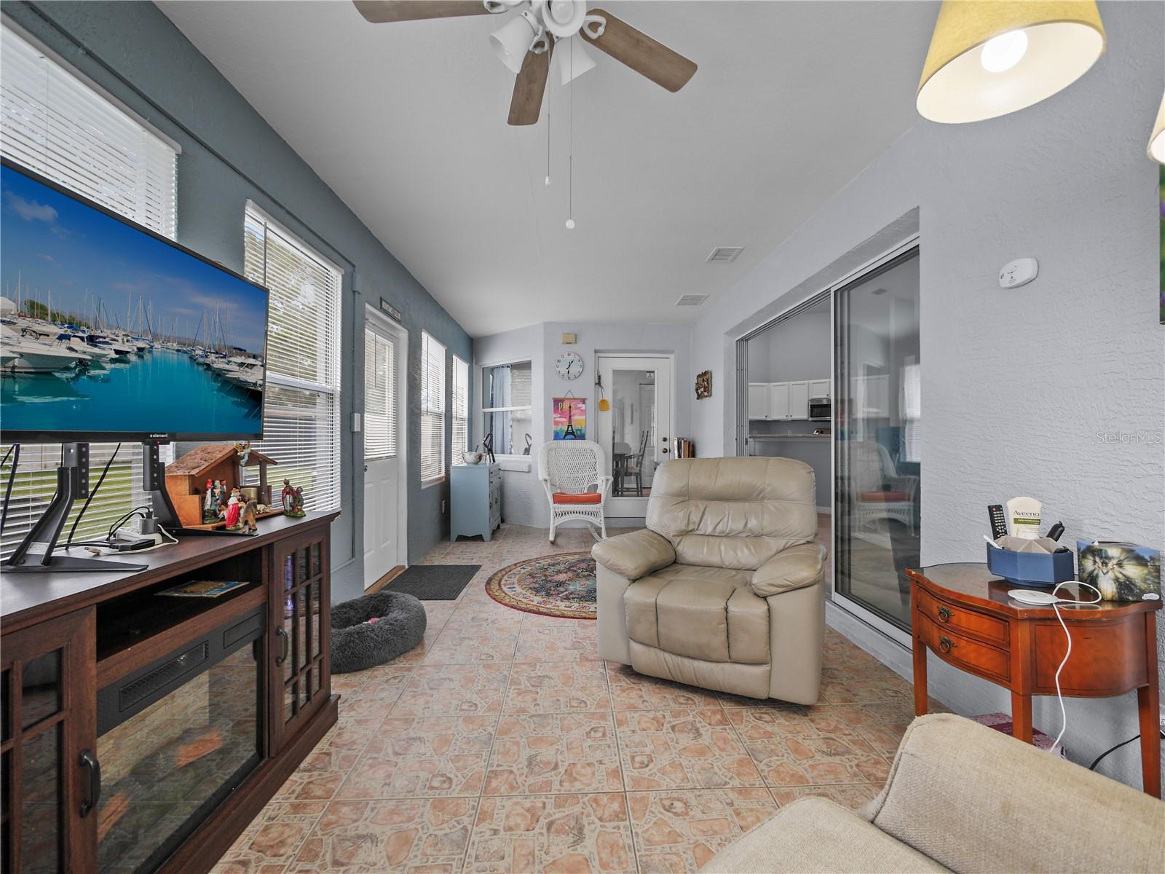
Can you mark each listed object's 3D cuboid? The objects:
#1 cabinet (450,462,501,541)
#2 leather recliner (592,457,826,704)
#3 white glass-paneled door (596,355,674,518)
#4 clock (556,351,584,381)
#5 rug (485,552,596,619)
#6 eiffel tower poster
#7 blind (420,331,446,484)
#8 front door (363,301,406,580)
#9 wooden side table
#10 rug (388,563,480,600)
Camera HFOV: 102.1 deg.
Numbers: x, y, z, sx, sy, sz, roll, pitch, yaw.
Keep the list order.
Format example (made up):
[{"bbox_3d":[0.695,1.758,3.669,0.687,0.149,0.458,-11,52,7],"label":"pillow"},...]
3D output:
[{"bbox_3d":[-1.253,0.740,5.575,0.430,0.830,0.740,0,0,-2],"label":"cabinet"},{"bbox_3d":[0.701,0.640,2.591,1.030,1.030,0.960,0,0,22],"label":"leather recliner"},{"bbox_3d":[0.675,0.000,6.023,0.950,2.060,0.080,0,0,-2],"label":"white glass-paneled door"},{"bbox_3d":[-0.157,-0.900,5.908,0.360,0.360,0.040,0,0,-2],"label":"clock"},{"bbox_3d":[0.094,1.149,3.865,1.800,0.012,1.800,0,0,-2],"label":"rug"},{"bbox_3d":[-0.158,-0.220,5.918,0.440,0.545,0.020,0,0,-2],"label":"eiffel tower poster"},{"bbox_3d":[-1.587,-0.300,5.035,0.050,1.480,0.900,0,0,-2],"label":"blind"},{"bbox_3d":[-1.592,0.125,3.704,0.080,2.060,0.870,0,0,-2],"label":"front door"},{"bbox_3d":[1.323,0.800,1.430,0.490,0.710,0.470,0,0,-2],"label":"wooden side table"},{"bbox_3d":[-1.204,1.149,3.776,0.610,0.012,0.900,0,0,-2],"label":"rug"}]

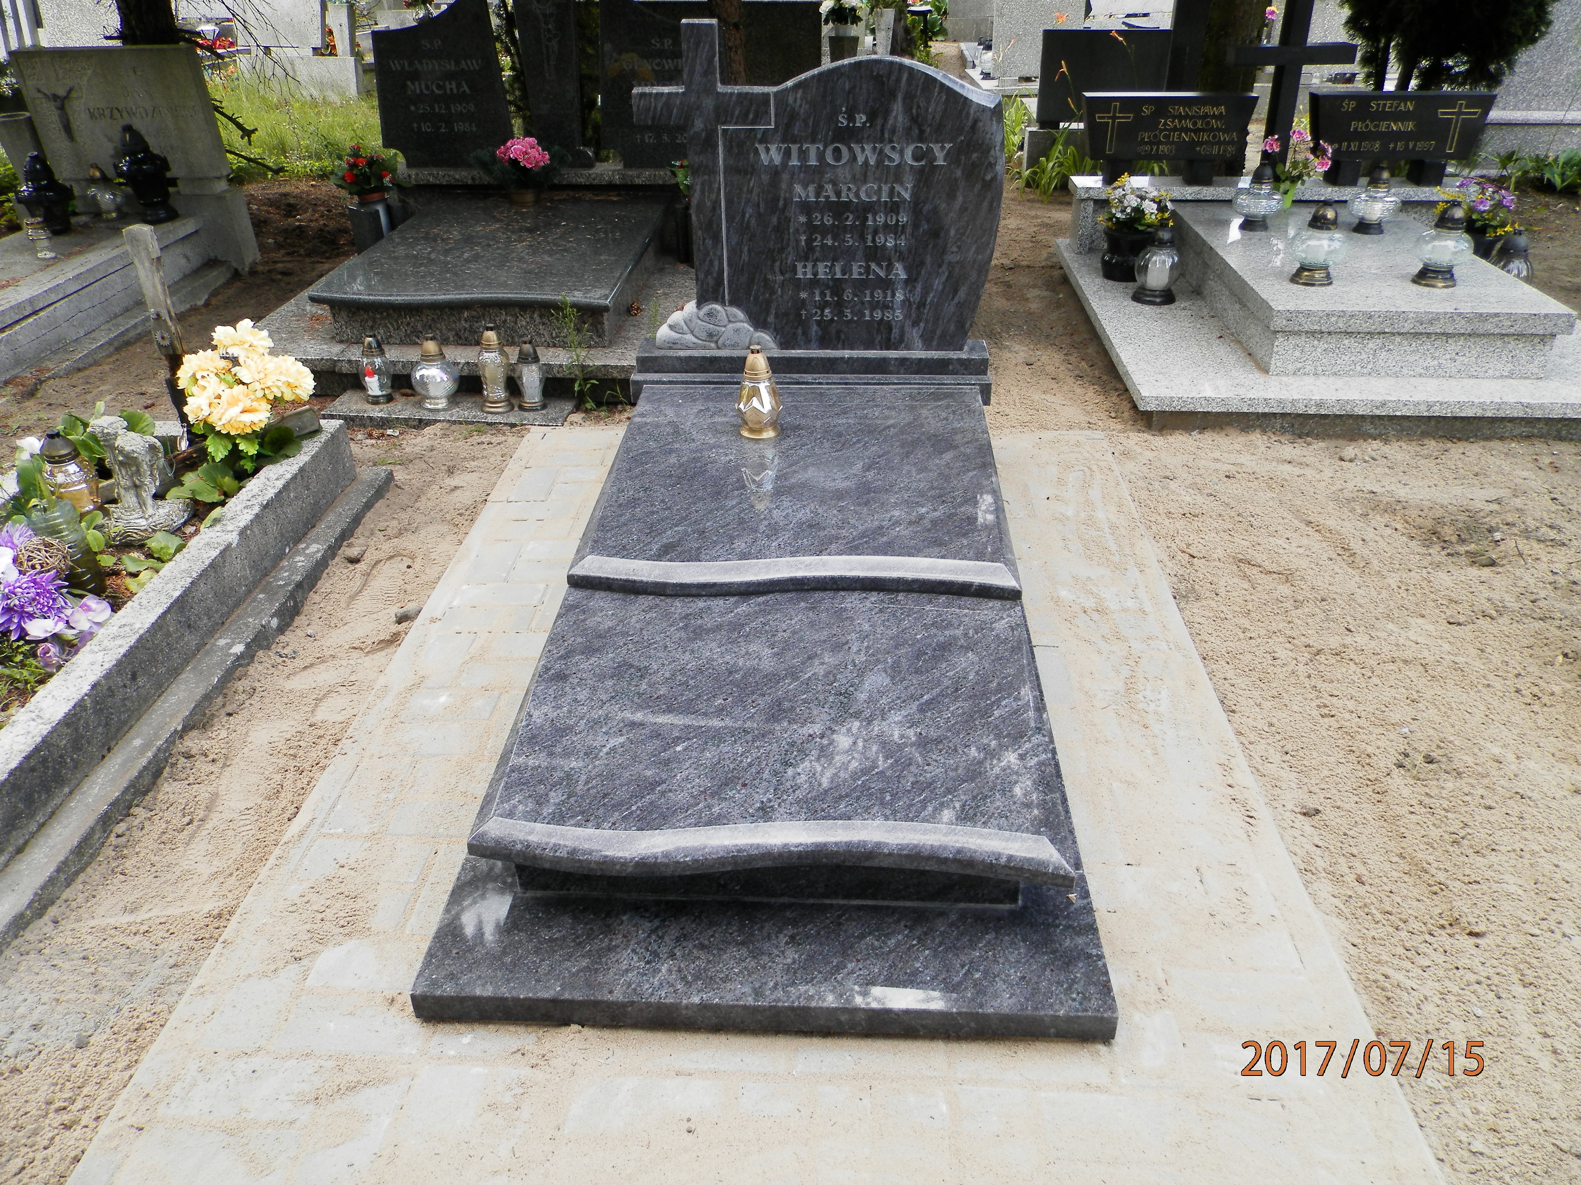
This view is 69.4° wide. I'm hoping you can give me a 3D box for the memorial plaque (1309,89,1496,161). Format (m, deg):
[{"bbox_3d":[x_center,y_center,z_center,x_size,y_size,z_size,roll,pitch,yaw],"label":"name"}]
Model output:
[{"bbox_3d":[2.248,-1.734,4.240,0.636,0.223,0.095,1,31,3],"label":"memorial plaque"}]

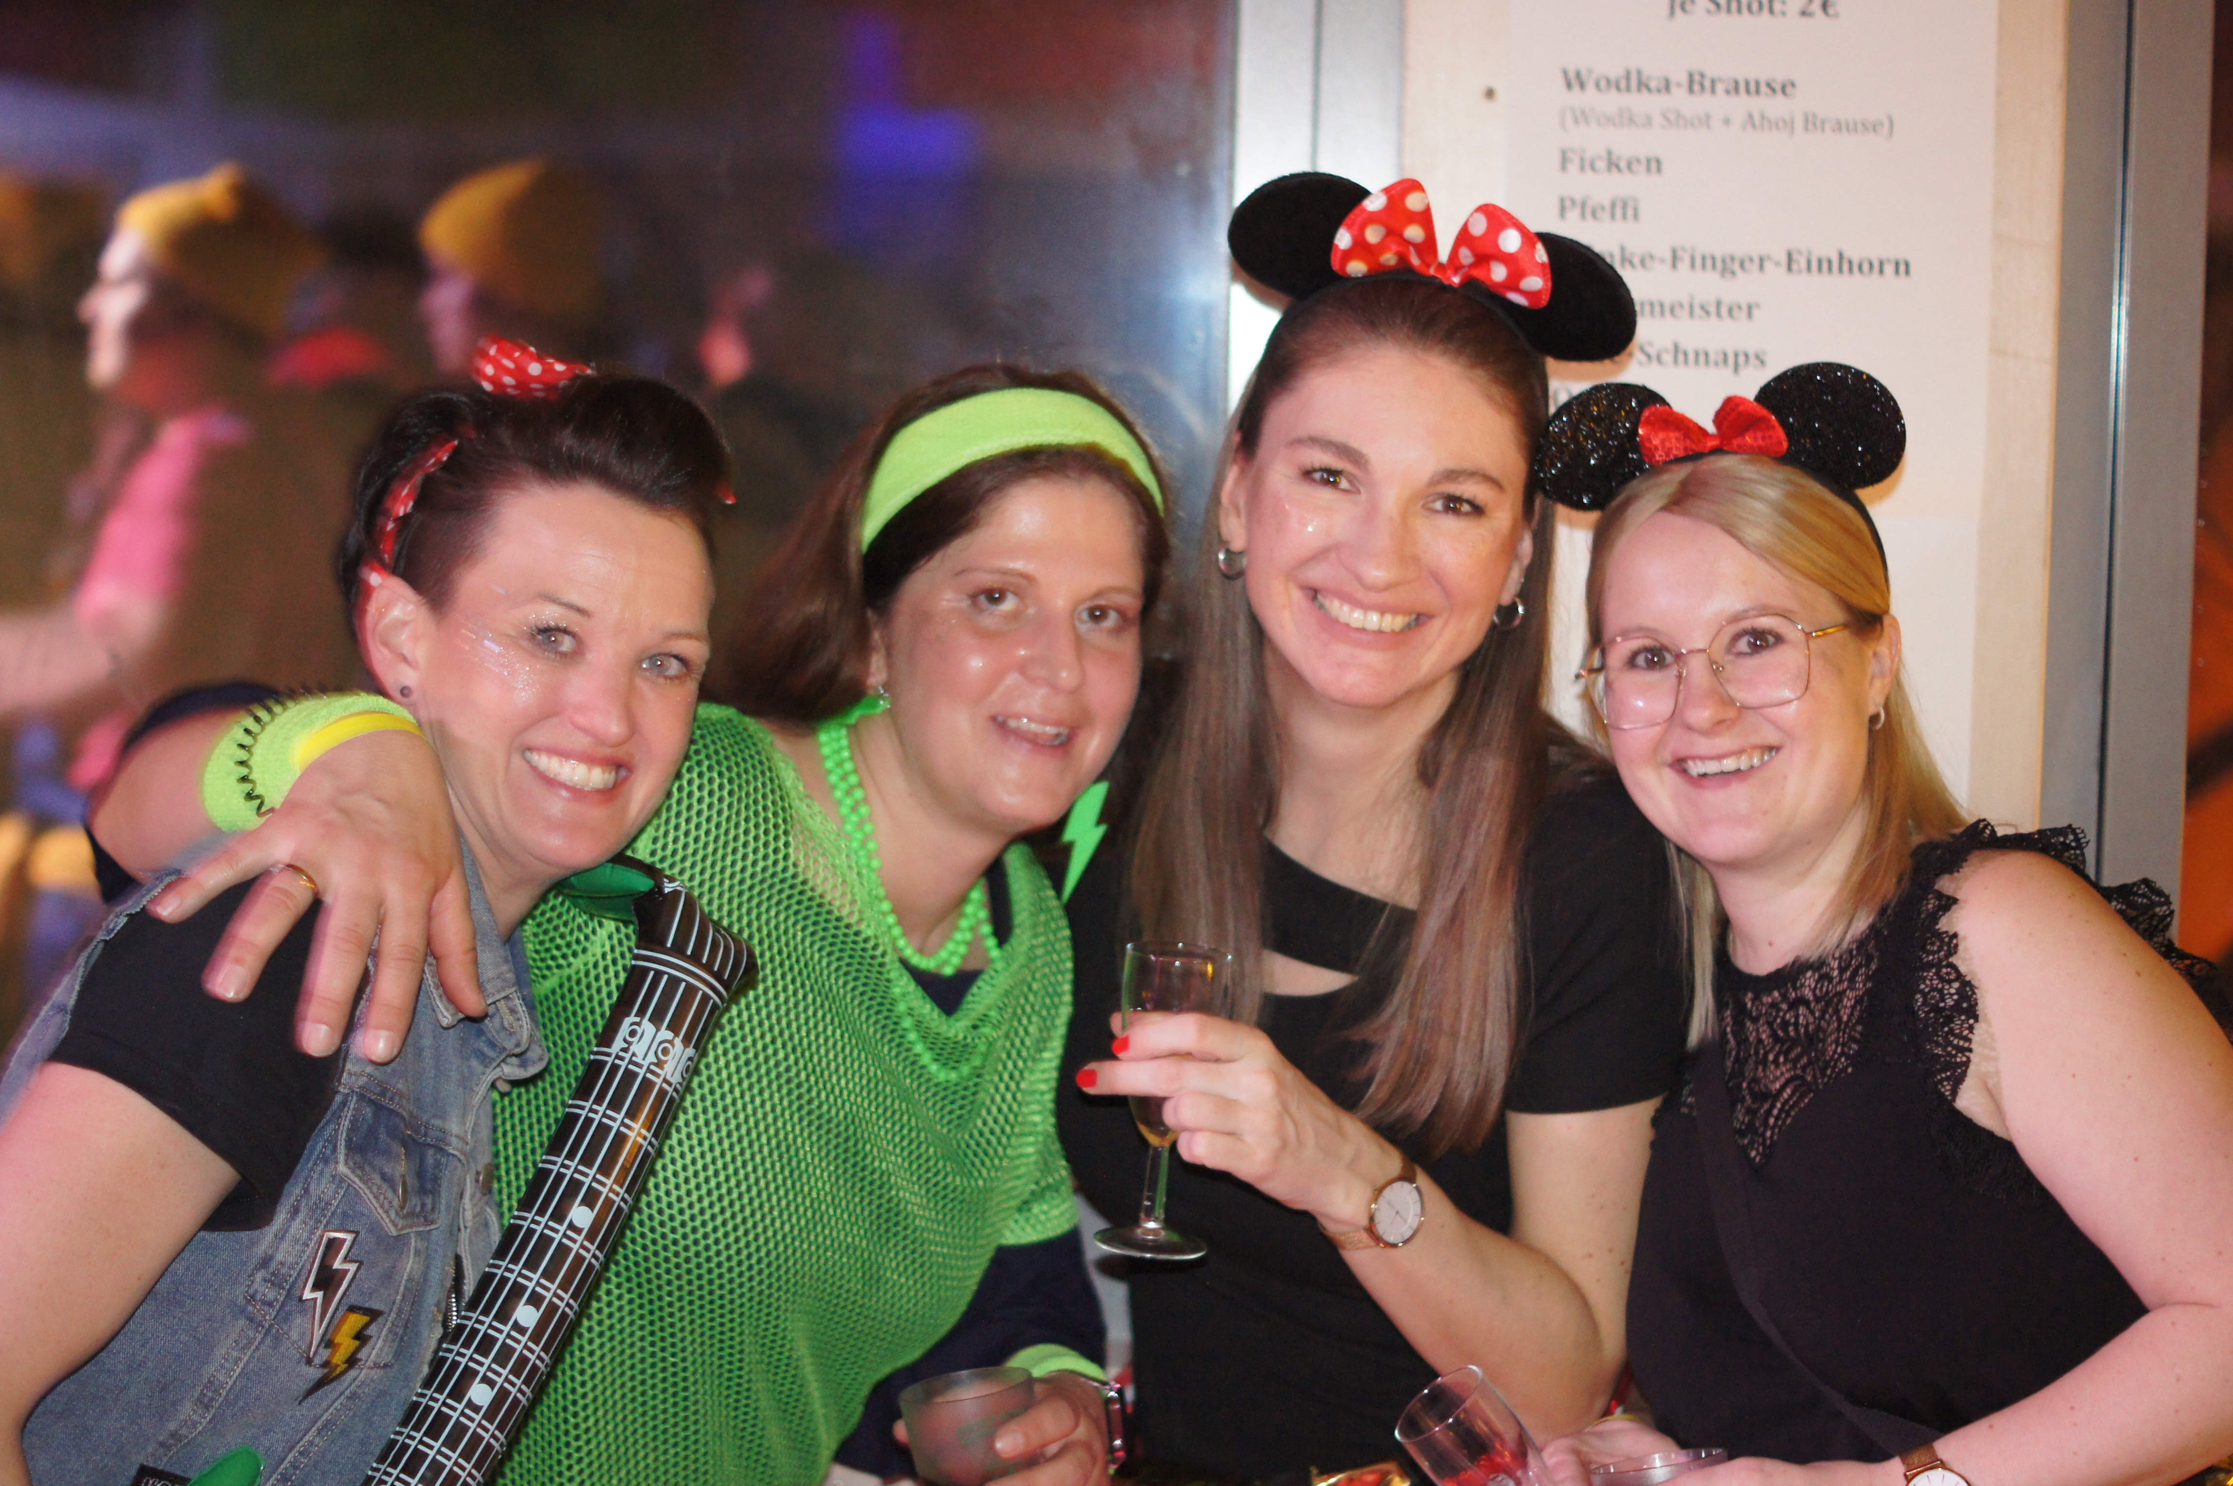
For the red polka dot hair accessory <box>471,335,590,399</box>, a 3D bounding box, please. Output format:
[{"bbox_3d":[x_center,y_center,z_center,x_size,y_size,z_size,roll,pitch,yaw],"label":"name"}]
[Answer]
[{"bbox_3d":[-0.287,-0.183,2.280,0.060,0.032,0.036,12,3,-23],"label":"red polka dot hair accessory"}]

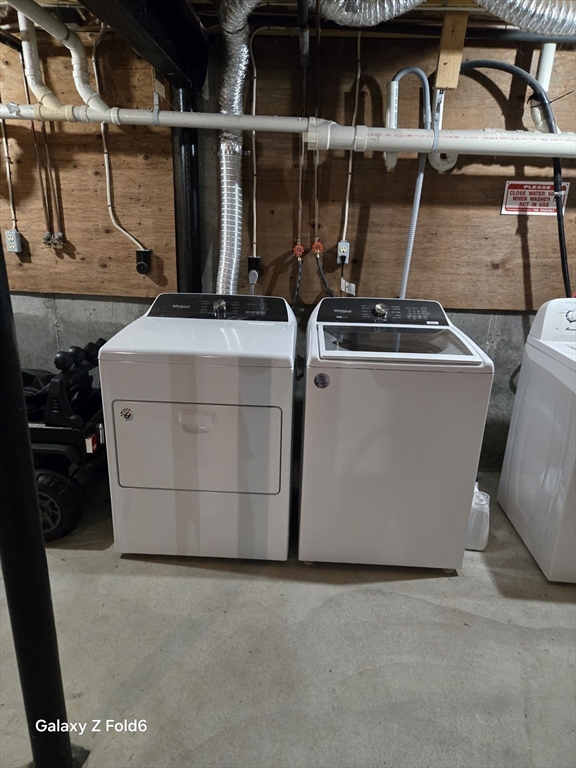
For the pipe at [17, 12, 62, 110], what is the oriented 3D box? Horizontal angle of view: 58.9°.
[{"bbox_3d":[-1.040,-1.356,2.146,0.155,0.370,0.080,2,18,1],"label":"pipe"}]

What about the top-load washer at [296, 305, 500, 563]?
[{"bbox_3d":[0.421,0.185,2.353,0.700,1.050,0.700,2,18,1],"label":"top-load washer"}]

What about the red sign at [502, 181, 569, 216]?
[{"bbox_3d":[1.222,-0.913,2.518,0.307,0.155,0.010,2,18,1],"label":"red sign"}]

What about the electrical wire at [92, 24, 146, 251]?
[{"bbox_3d":[-0.826,-1.175,2.501,0.200,1.000,0.035,2,18,1],"label":"electrical wire"}]

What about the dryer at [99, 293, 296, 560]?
[{"bbox_3d":[-0.343,0.157,2.368,0.740,1.050,0.700,2,18,1],"label":"dryer"}]

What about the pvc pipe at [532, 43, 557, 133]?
[{"bbox_3d":[1.089,-1.235,2.135,0.115,0.340,0.070,2,18,1],"label":"pvc pipe"}]

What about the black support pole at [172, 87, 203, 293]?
[{"bbox_3d":[-0.509,-0.467,2.740,0.090,2.000,0.090,2,18,1],"label":"black support pole"}]

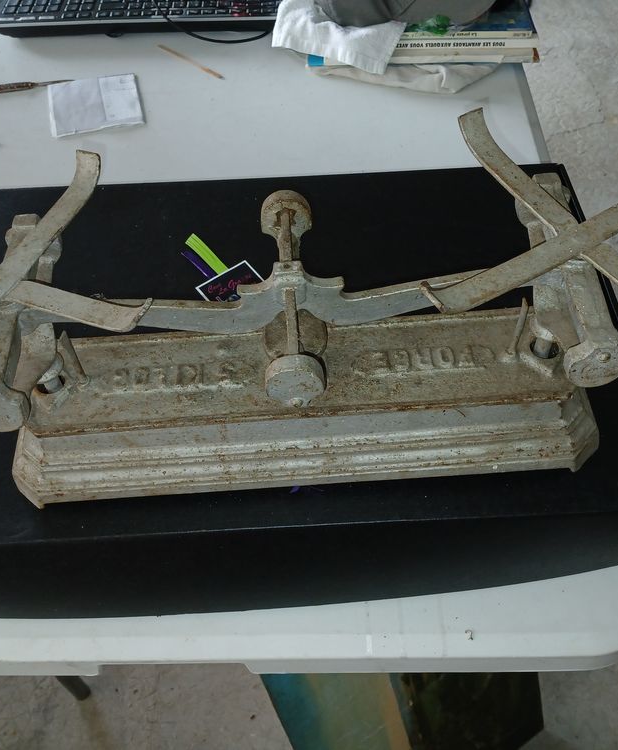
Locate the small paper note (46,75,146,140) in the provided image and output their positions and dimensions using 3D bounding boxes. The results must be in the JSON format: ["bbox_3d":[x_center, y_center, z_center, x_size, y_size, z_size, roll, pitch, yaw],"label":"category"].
[{"bbox_3d":[-0.263,-0.334,0.921,0.109,0.005,0.106,-12,56,-8],"label":"small paper note"}]

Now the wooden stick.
[{"bbox_3d":[-0.154,-0.405,0.970,0.118,0.004,0.006,34,62,22],"label":"wooden stick"}]

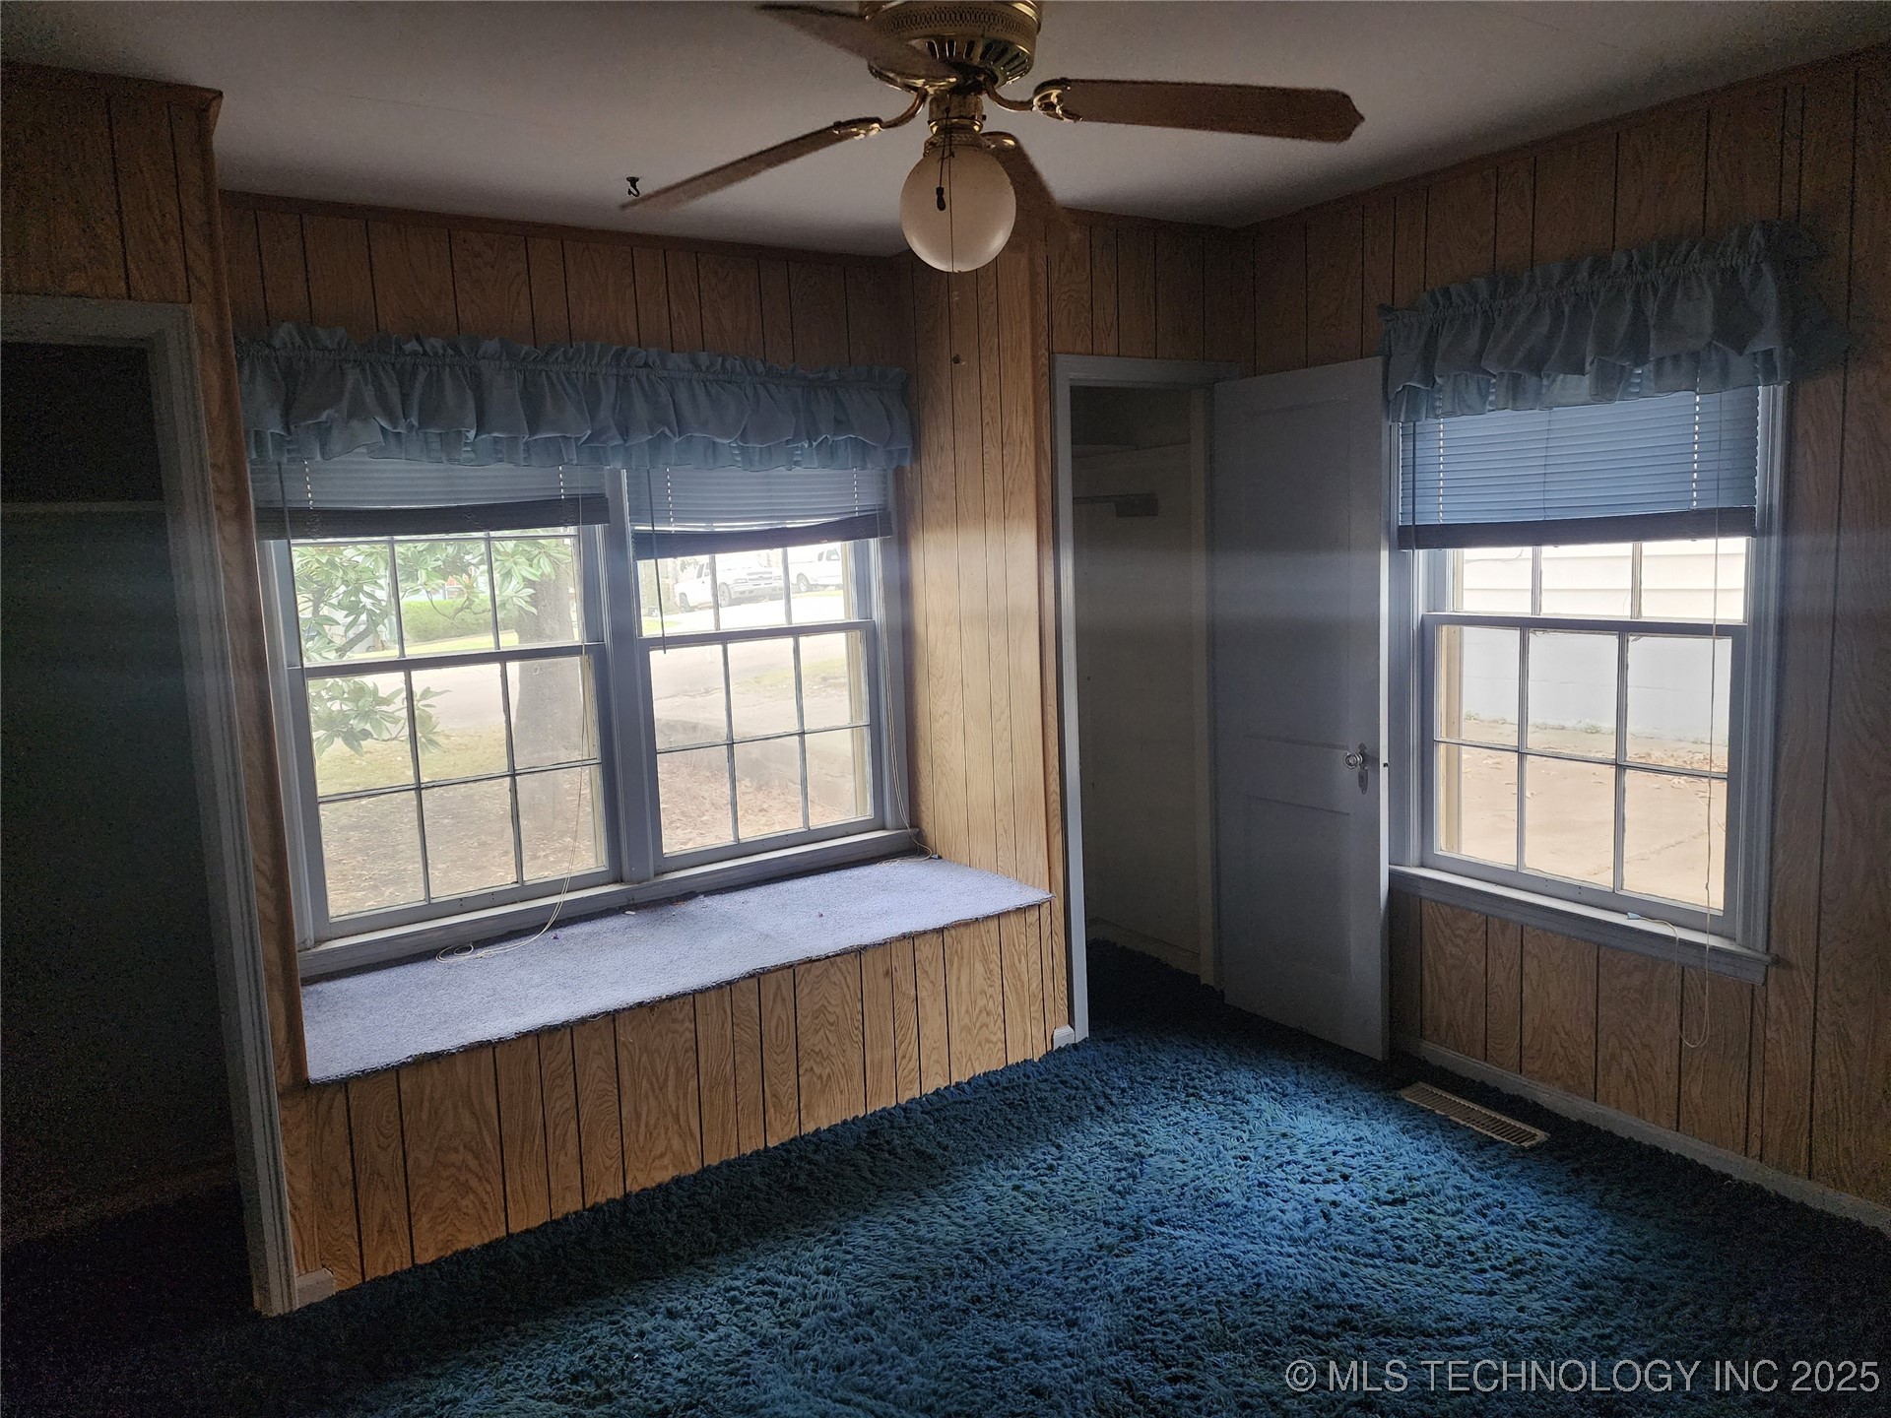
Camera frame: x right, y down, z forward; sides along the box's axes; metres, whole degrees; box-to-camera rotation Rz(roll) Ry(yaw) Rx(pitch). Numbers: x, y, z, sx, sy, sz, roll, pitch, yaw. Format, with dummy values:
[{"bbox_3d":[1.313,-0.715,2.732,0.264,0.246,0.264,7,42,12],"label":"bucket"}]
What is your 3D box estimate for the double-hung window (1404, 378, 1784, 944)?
[{"bbox_3d":[1.532,-0.219,3.098,0.098,1.451,0.975,-8,9,-34],"label":"double-hung window"}]

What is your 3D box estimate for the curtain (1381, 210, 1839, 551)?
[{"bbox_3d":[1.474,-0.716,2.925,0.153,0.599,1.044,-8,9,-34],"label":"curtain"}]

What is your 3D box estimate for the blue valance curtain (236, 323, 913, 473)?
[{"bbox_3d":[-0.931,-0.849,3.531,1.952,0.350,0.138,-8,9,-34],"label":"blue valance curtain"}]

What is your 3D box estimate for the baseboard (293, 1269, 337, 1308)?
[{"bbox_3d":[-1.327,1.223,2.650,0.075,0.069,0.021,-8,9,-34],"label":"baseboard"}]

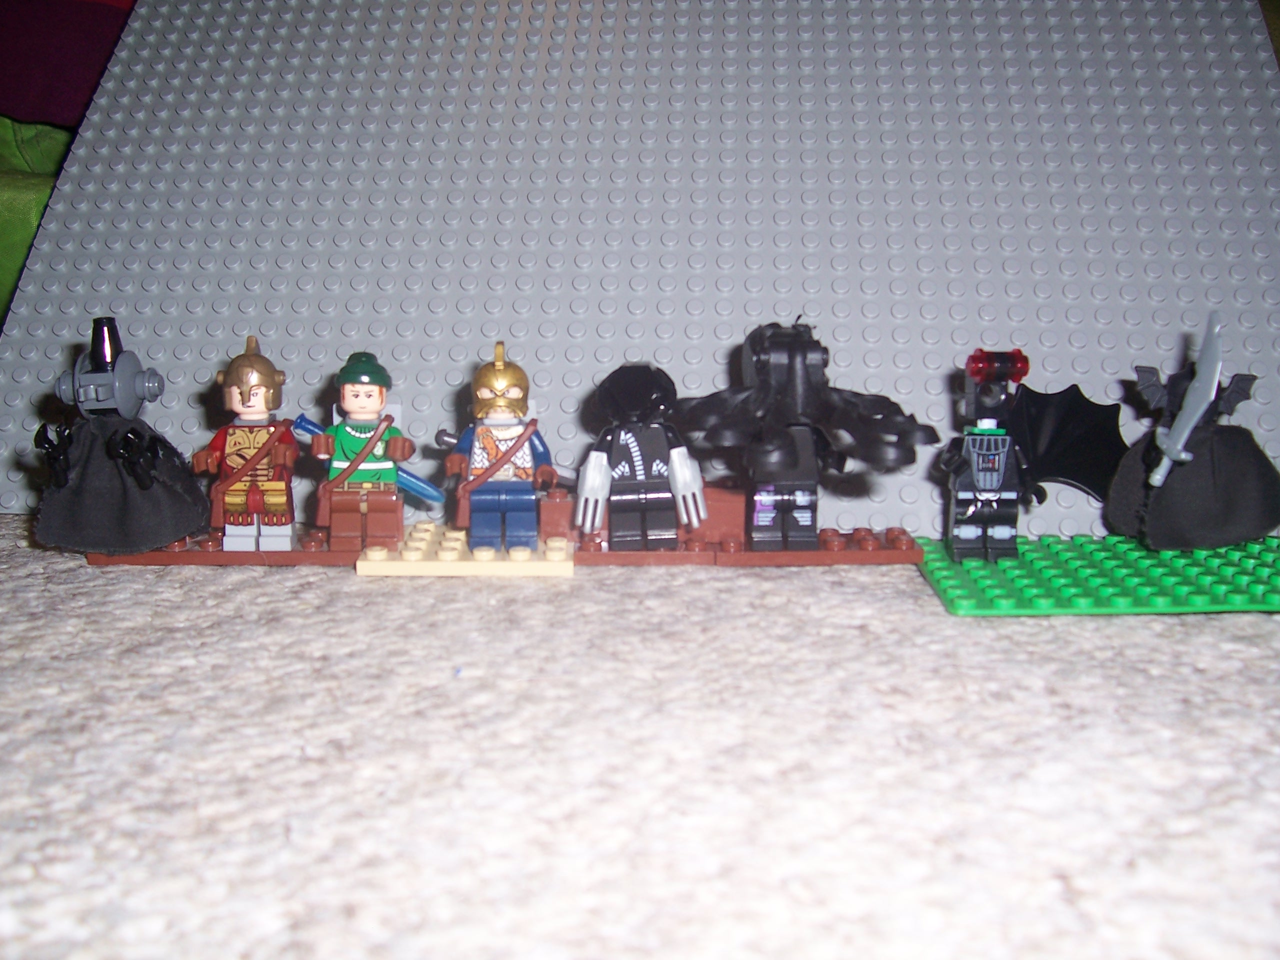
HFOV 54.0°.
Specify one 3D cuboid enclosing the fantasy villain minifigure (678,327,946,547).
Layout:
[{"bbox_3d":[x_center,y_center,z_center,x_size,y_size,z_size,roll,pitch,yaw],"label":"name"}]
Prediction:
[{"bbox_3d":[0.037,-0.009,0.286,0.059,0.051,0.039,0,12,-2],"label":"fantasy villain minifigure"}]

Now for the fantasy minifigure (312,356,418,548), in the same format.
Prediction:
[{"bbox_3d":[-0.061,-0.006,0.284,0.024,0.045,0.018,0,12,-2],"label":"fantasy minifigure"}]

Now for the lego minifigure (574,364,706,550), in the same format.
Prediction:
[{"bbox_3d":[0.000,-0.005,0.286,0.029,0.042,0.018,0,12,-2],"label":"lego minifigure"}]

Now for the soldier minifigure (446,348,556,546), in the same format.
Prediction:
[{"bbox_3d":[-0.032,-0.007,0.285,0.025,0.047,0.018,0,12,-2],"label":"soldier minifigure"}]

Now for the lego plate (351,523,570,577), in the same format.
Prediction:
[{"bbox_3d":[-0.039,0.015,0.294,0.048,0.005,0.032,0,12,-2],"label":"lego plate"}]

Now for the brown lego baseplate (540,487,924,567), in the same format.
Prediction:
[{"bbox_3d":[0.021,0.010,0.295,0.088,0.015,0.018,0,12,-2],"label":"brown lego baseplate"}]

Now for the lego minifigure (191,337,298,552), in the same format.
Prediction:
[{"bbox_3d":[-0.087,-0.008,0.282,0.024,0.048,0.017,0,12,-2],"label":"lego minifigure"}]

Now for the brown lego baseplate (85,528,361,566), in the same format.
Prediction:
[{"bbox_3d":[-0.094,0.016,0.292,0.063,0.005,0.016,0,12,-2],"label":"brown lego baseplate"}]

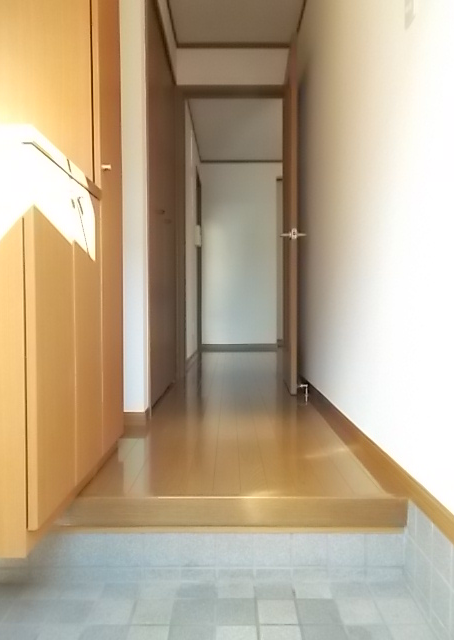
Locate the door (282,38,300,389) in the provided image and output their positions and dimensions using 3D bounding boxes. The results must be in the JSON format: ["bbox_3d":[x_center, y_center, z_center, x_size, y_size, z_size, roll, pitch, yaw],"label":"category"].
[{"bbox_3d":[0.396,-0.591,3.057,0.034,2.019,0.710,0,1,3],"label":"door"}]

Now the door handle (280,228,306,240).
[{"bbox_3d":[0.382,-0.492,2.790,0.145,0.060,0.130,0,1,3],"label":"door handle"}]

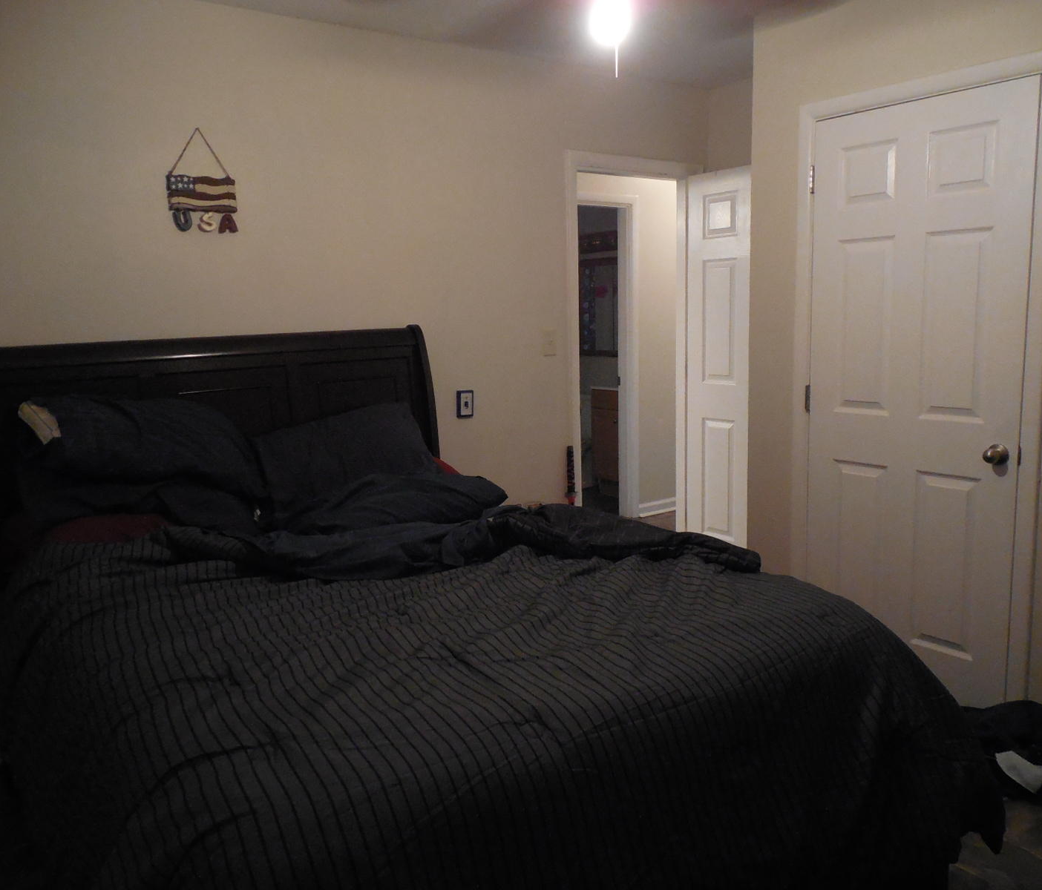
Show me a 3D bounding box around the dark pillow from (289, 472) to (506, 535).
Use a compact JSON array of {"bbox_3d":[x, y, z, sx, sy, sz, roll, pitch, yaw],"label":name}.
[{"bbox_3d":[-0.360,0.162,2.573,0.620,0.140,0.430,-9,11,-36],"label":"dark pillow"}]

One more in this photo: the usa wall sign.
[{"bbox_3d":[-1.097,-0.903,2.938,0.230,0.350,0.020,-9,11,-36],"label":"usa wall sign"}]

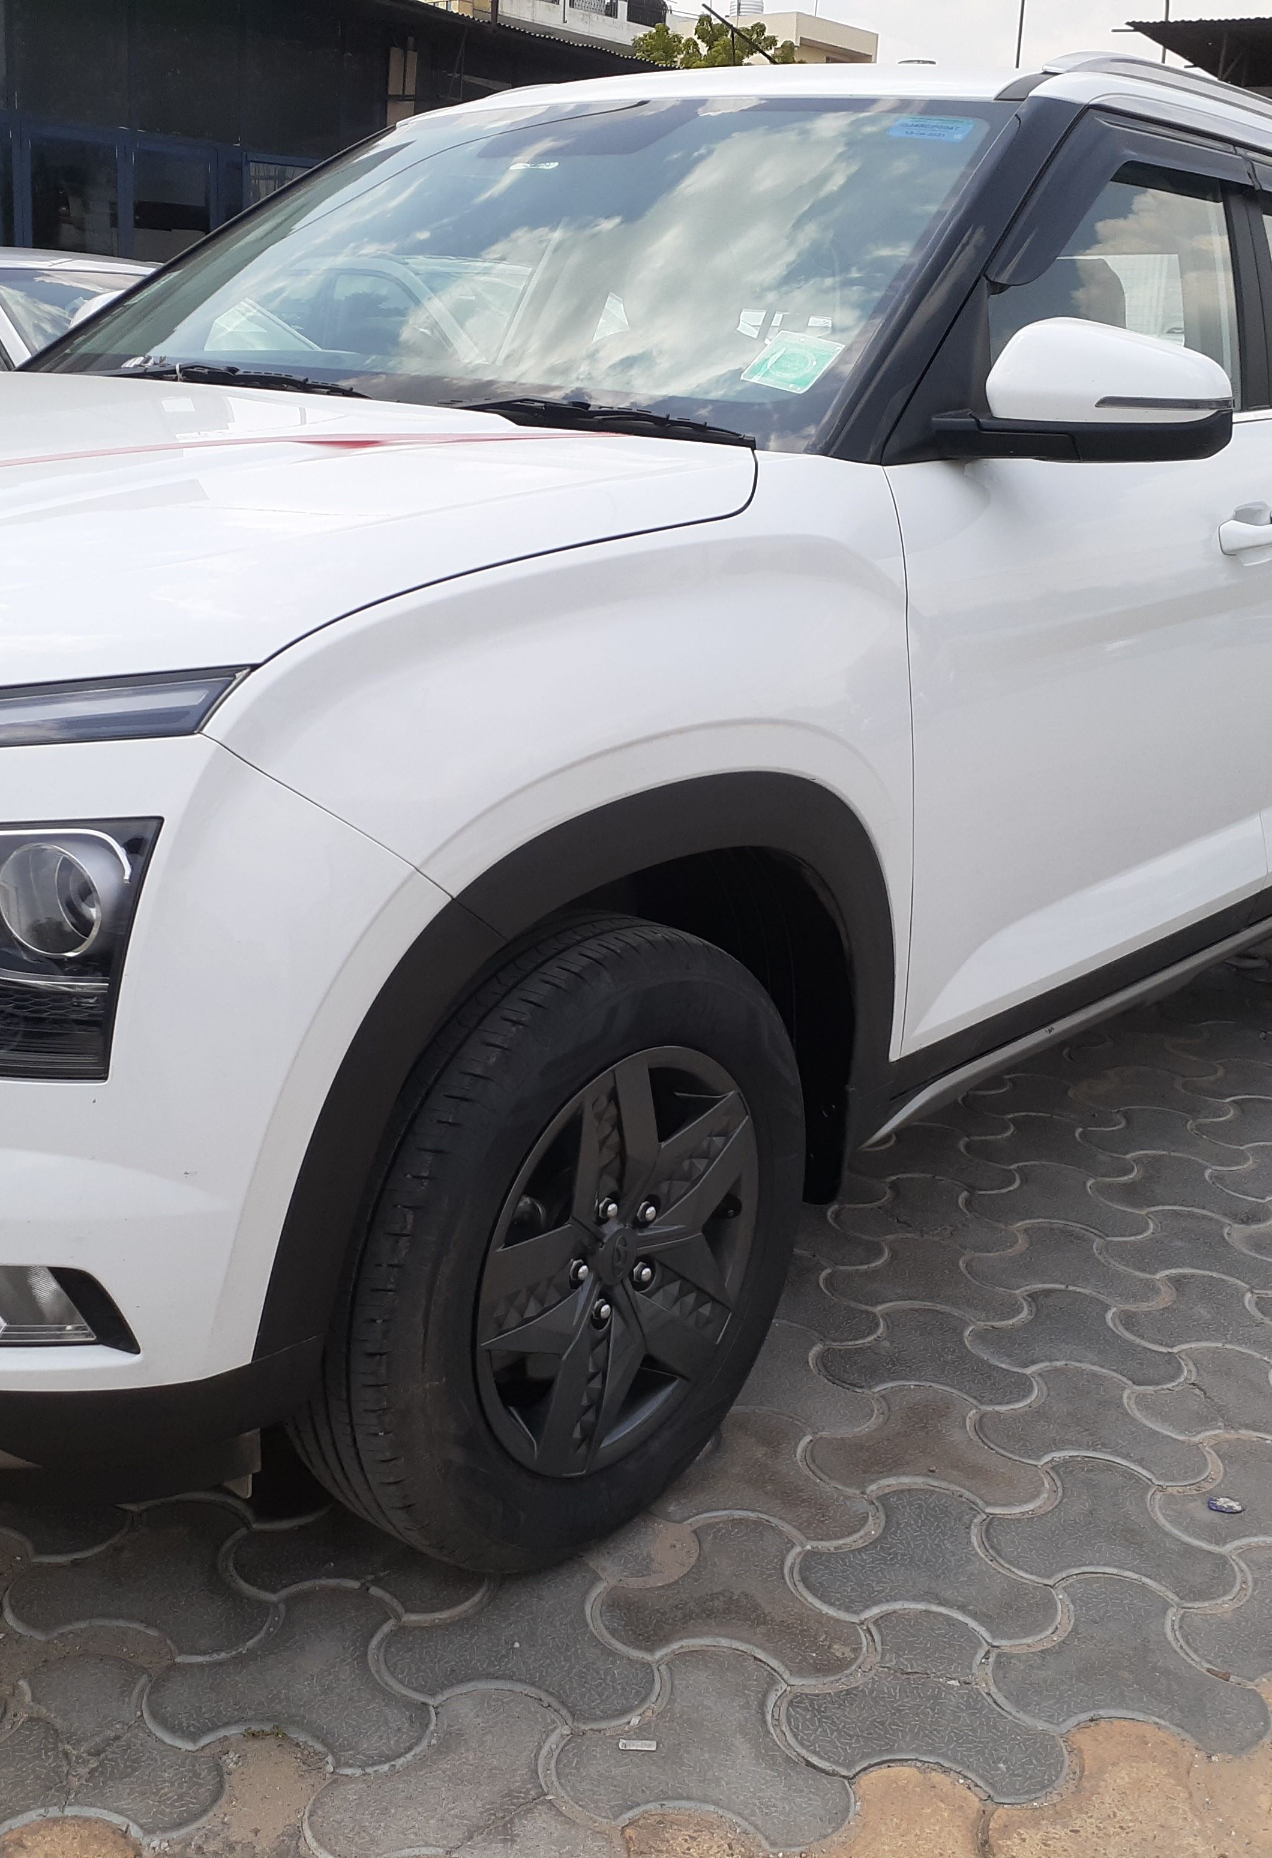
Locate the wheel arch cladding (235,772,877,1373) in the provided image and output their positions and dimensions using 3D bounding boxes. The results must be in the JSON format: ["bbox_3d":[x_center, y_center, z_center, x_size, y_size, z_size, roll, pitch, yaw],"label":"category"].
[{"bbox_3d":[-0.040,0.097,1.922,0.120,0.498,0.940,15,21,39],"label":"wheel arch cladding"}]

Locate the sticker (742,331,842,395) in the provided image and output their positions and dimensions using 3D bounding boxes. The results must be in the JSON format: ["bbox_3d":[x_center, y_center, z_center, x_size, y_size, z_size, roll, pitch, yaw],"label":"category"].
[{"bbox_3d":[0.189,-0.683,2.327,0.100,0.003,0.099,18,58,34],"label":"sticker"}]

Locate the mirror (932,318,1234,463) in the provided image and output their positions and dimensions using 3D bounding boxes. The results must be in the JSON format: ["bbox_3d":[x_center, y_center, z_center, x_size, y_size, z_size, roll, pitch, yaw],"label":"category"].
[{"bbox_3d":[0.512,-0.611,2.203,0.245,0.152,0.240,15,21,39],"label":"mirror"}]

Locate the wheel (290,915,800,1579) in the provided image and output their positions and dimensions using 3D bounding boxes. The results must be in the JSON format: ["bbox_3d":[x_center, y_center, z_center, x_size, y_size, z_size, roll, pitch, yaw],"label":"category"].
[{"bbox_3d":[-0.085,0.320,2.044,0.210,0.667,0.674,14,20,37],"label":"wheel"}]

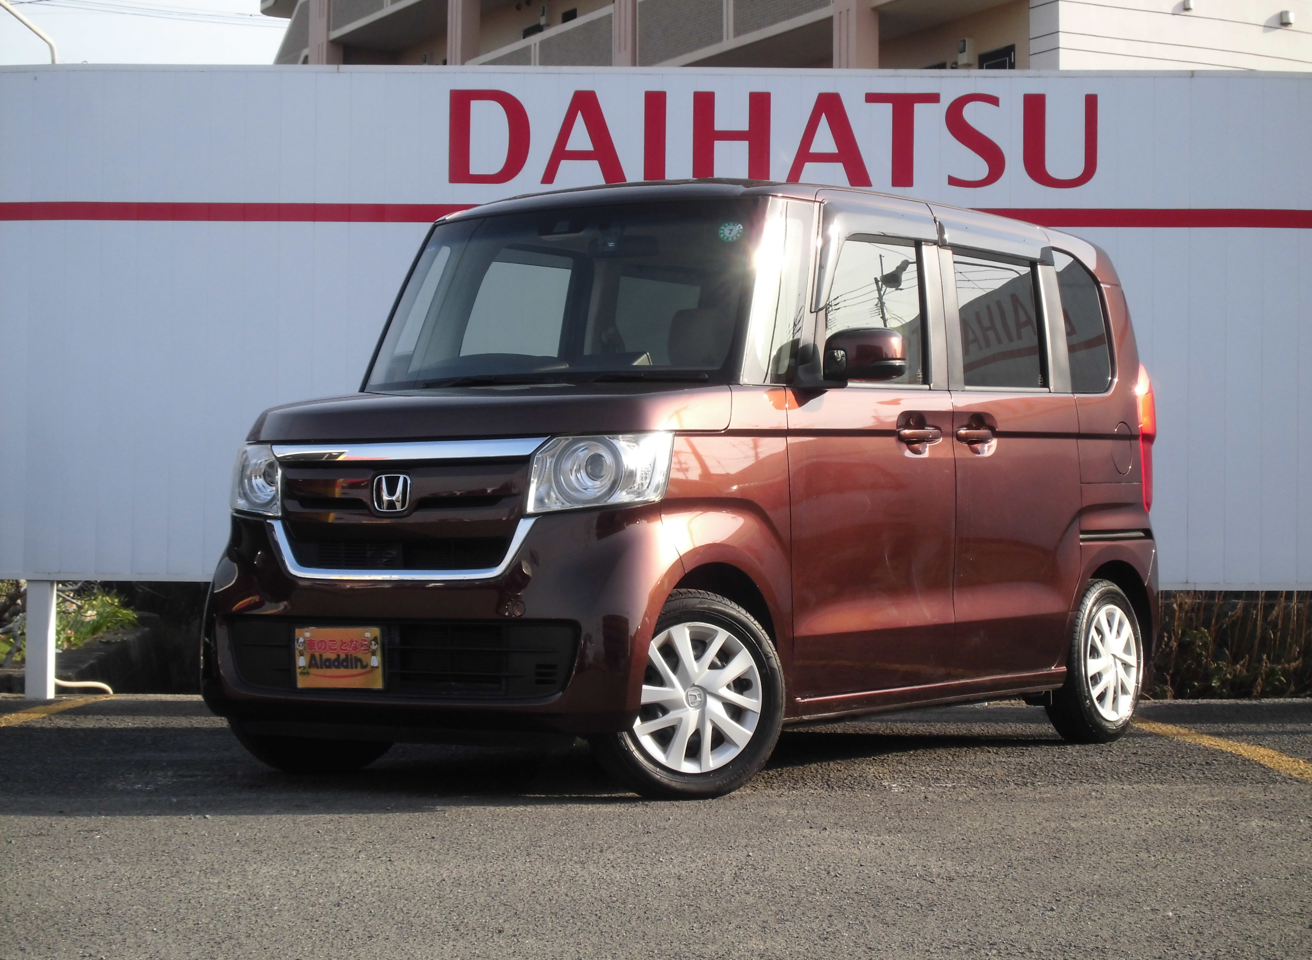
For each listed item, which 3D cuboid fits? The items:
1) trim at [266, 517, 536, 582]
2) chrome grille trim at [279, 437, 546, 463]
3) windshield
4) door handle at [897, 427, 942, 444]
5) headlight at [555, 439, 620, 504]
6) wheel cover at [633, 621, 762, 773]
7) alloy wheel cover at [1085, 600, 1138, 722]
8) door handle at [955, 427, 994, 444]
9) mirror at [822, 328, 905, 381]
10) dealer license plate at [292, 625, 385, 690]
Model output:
[{"bbox_3d":[-0.694,0.184,7.316,0.940,0.170,0.090,-1,-2,34],"label":"trim"},{"bbox_3d":[-0.682,-0.082,7.341,0.960,0.058,0.080,-1,-2,34],"label":"chrome grille trim"},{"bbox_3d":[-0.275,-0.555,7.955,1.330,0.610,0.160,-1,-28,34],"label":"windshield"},{"bbox_3d":[0.780,-0.131,8.173,0.045,0.040,0.230,-1,-2,34],"label":"door handle"},{"bbox_3d":[-0.175,-0.025,7.096,0.190,0.175,0.090,-1,-2,34],"label":"headlight"},{"bbox_3d":[0.102,0.572,7.260,0.392,0.392,0.060,1,-2,-28],"label":"wheel cover"},{"bbox_3d":[1.540,0.619,9.363,0.060,0.392,0.392,-1,-2,34],"label":"alloy wheel cover"},{"bbox_3d":[0.978,-0.136,8.466,0.045,0.040,0.215,-1,-2,34],"label":"door handle"},{"bbox_3d":[0.581,-0.344,7.715,0.210,0.150,0.130,-1,-2,34],"label":"mirror"},{"bbox_3d":[-0.851,0.477,7.404,0.320,0.165,0.015,-1,-2,34],"label":"dealer license plate"}]

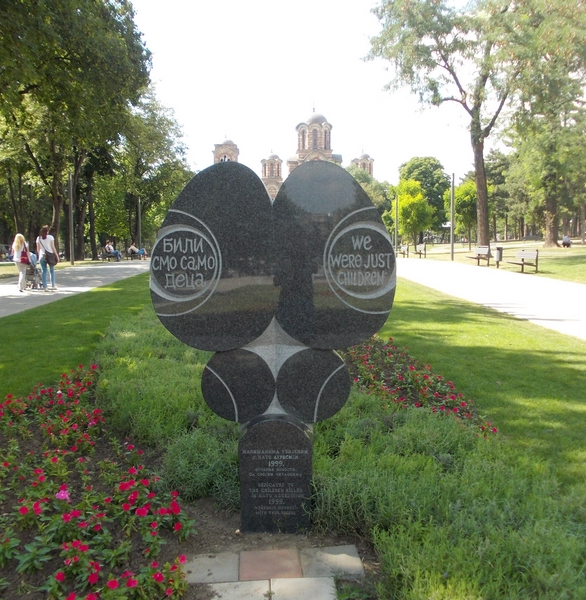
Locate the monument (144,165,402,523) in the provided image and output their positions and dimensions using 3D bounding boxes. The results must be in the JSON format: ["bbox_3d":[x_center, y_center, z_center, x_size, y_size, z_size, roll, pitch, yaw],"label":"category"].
[{"bbox_3d":[-0.108,0.245,3.565,1.310,2.010,0.280,0,4,0],"label":"monument"}]

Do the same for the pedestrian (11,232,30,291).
[{"bbox_3d":[-7.193,-0.978,17.100,0.480,1.540,0.380,0,4,-2],"label":"pedestrian"}]

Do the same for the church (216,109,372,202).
[{"bbox_3d":[1.867,-40.243,228.361,62.000,54.000,42.000,0,4,-2],"label":"church"}]

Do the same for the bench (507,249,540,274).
[{"bbox_3d":[9.018,-1.548,25.574,0.580,0.860,1.850,0,4,-2],"label":"bench"}]

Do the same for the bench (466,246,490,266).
[{"bbox_3d":[8.473,-2.014,29.874,0.580,0.860,1.850,0,4,-2],"label":"bench"}]

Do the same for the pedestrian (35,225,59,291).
[{"bbox_3d":[-6.463,-1.103,17.000,0.580,1.720,0.400,0,4,-2],"label":"pedestrian"}]

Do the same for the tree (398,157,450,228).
[{"bbox_3d":[19.159,-14.607,95.000,7.800,12.900,7.800,0,4,-2],"label":"tree"}]

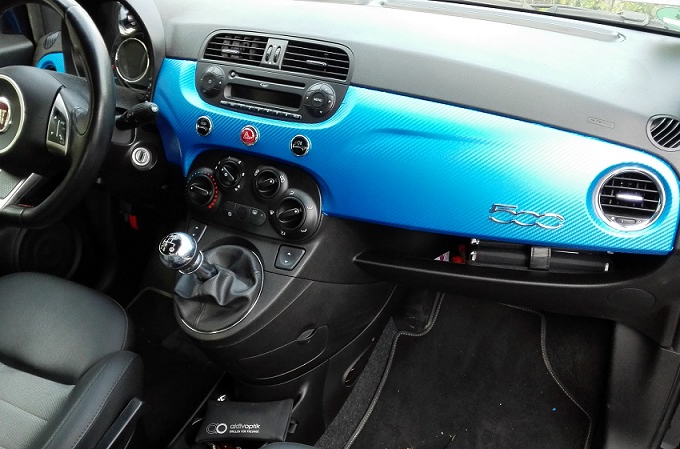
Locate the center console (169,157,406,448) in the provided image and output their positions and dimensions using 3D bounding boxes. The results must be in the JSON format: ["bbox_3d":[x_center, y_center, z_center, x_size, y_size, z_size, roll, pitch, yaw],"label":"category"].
[{"bbox_3d":[-0.121,0.112,1.021,0.280,0.500,0.370,14,35,21],"label":"center console"}]

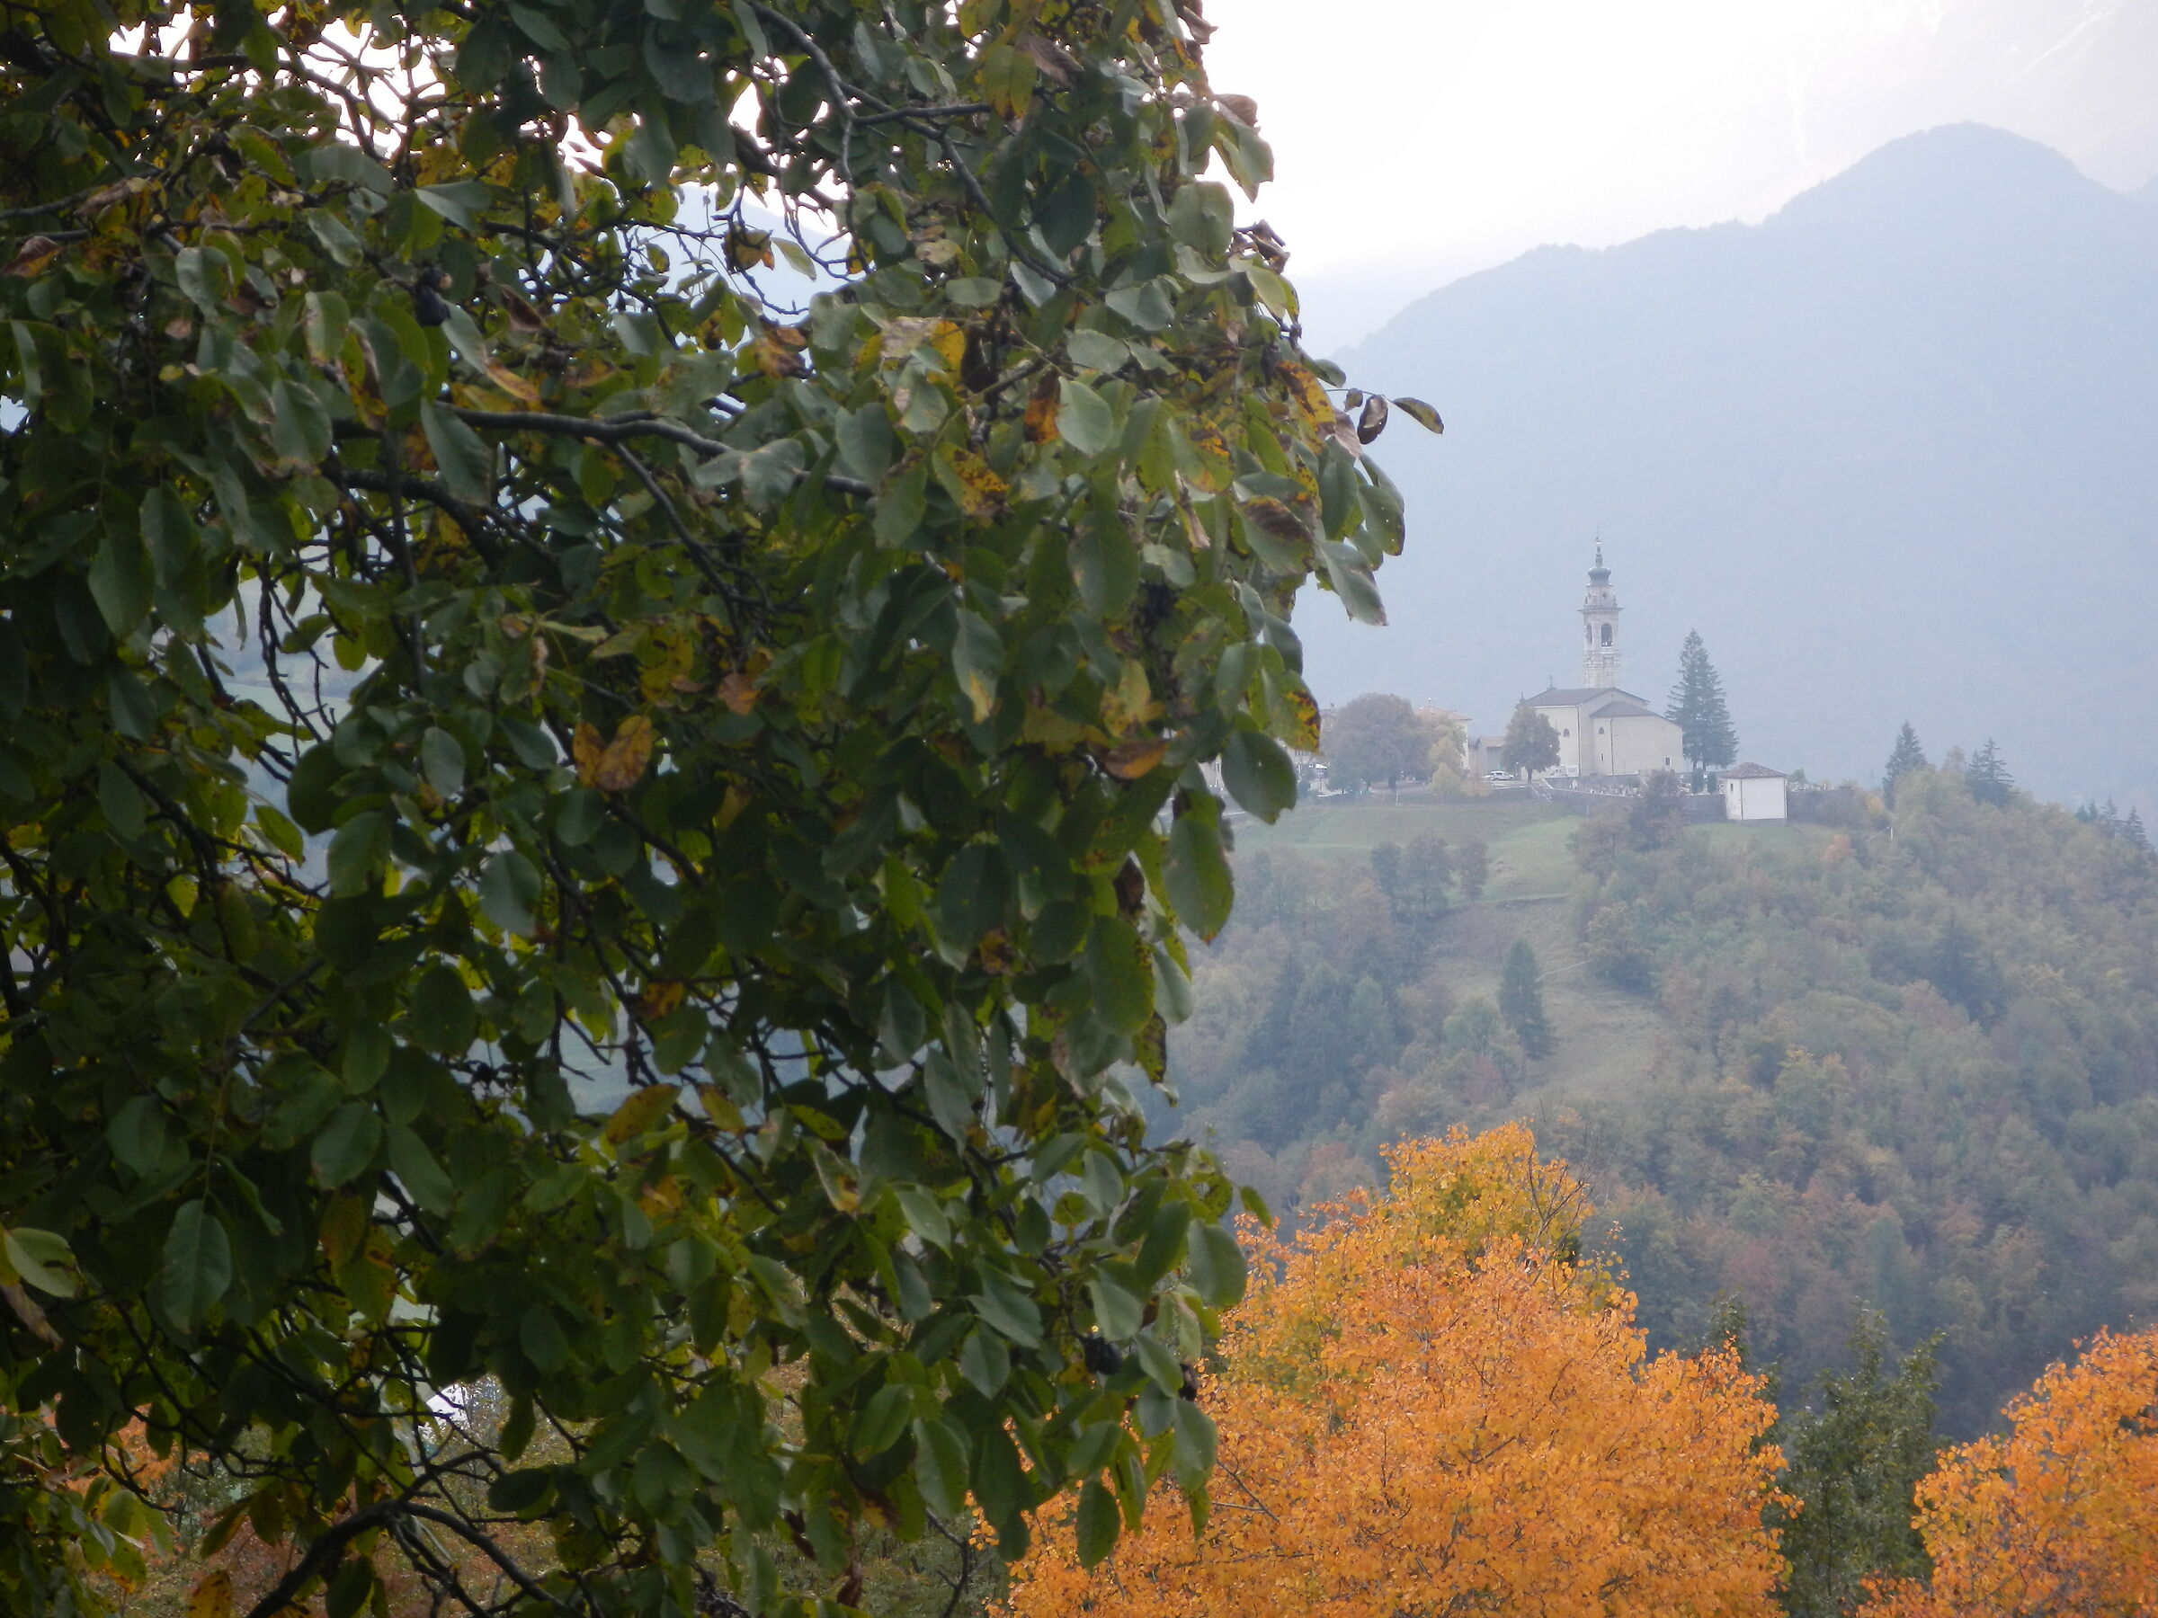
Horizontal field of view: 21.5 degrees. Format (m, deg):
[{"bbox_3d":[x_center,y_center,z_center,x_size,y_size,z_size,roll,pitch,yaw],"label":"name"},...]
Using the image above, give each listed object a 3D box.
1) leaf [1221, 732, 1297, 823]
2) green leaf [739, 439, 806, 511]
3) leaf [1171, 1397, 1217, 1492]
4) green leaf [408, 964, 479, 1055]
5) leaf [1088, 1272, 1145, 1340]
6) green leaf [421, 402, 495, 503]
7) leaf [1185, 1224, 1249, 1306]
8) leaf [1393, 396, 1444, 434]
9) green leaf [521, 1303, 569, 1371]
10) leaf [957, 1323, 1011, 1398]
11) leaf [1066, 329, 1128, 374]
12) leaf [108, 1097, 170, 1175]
[{"bbox_3d":[0.191,-0.034,6.000,0.071,0.104,0.025,-18,-12,0],"label":"leaf"},{"bbox_3d":[-0.336,-0.367,6.200,0.063,0.093,0.030,28,-25,0],"label":"green leaf"},{"bbox_3d":[0.125,0.689,6.150,0.047,0.106,0.018,-6,-16,-19],"label":"leaf"},{"bbox_3d":[-0.716,0.226,6.400,0.080,0.108,0.022,-10,-15,0],"label":"green leaf"},{"bbox_3d":[0.041,0.552,6.300,0.059,0.083,0.022,-25,-15,0],"label":"leaf"},{"bbox_3d":[-0.679,-0.390,6.200,0.062,0.137,0.022,-33,-15,0],"label":"green leaf"},{"bbox_3d":[0.149,0.494,6.150,0.057,0.098,0.018,-20,-15,0],"label":"leaf"},{"bbox_3d":[0.366,-0.423,6.100,0.067,0.024,0.025,34,-15,0],"label":"leaf"},{"bbox_3d":[-0.612,0.606,6.500,0.056,0.082,0.022,-18,-15,0],"label":"green leaf"},{"bbox_3d":[-0.108,0.633,6.500,0.056,0.087,0.030,-9,0,-1],"label":"leaf"},{"bbox_3d":[0.020,-0.492,6.100,0.069,0.048,0.025,12,-30,0],"label":"leaf"},{"bbox_3d":[-0.992,0.347,6.000,0.071,0.090,0.025,0,-15,0],"label":"leaf"}]

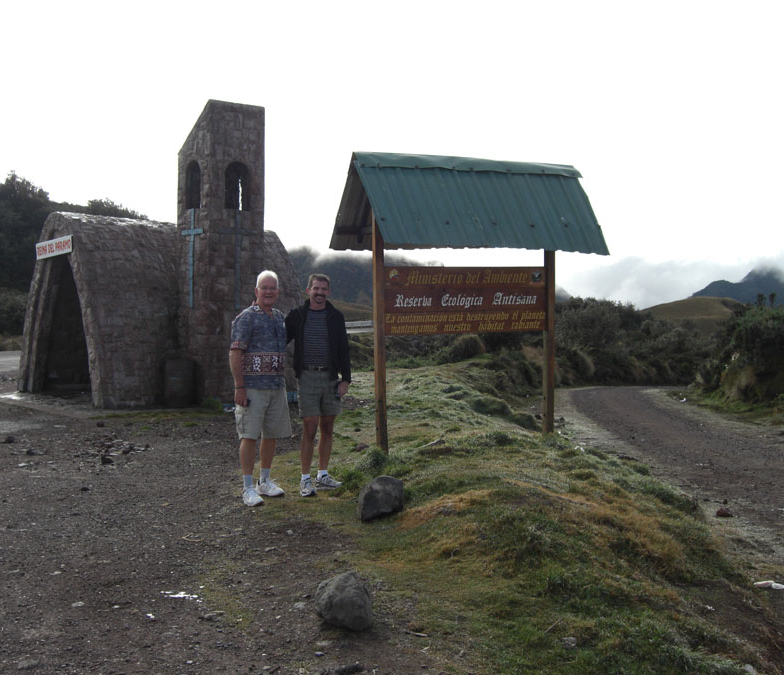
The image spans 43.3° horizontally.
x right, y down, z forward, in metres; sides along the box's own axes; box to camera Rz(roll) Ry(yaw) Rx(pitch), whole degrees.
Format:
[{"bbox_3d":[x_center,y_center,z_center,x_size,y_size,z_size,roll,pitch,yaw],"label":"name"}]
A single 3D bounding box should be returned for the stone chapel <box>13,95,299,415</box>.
[{"bbox_3d":[-4.580,-1.530,20.500,4.600,5.500,5.800,1,0,-35],"label":"stone chapel"}]

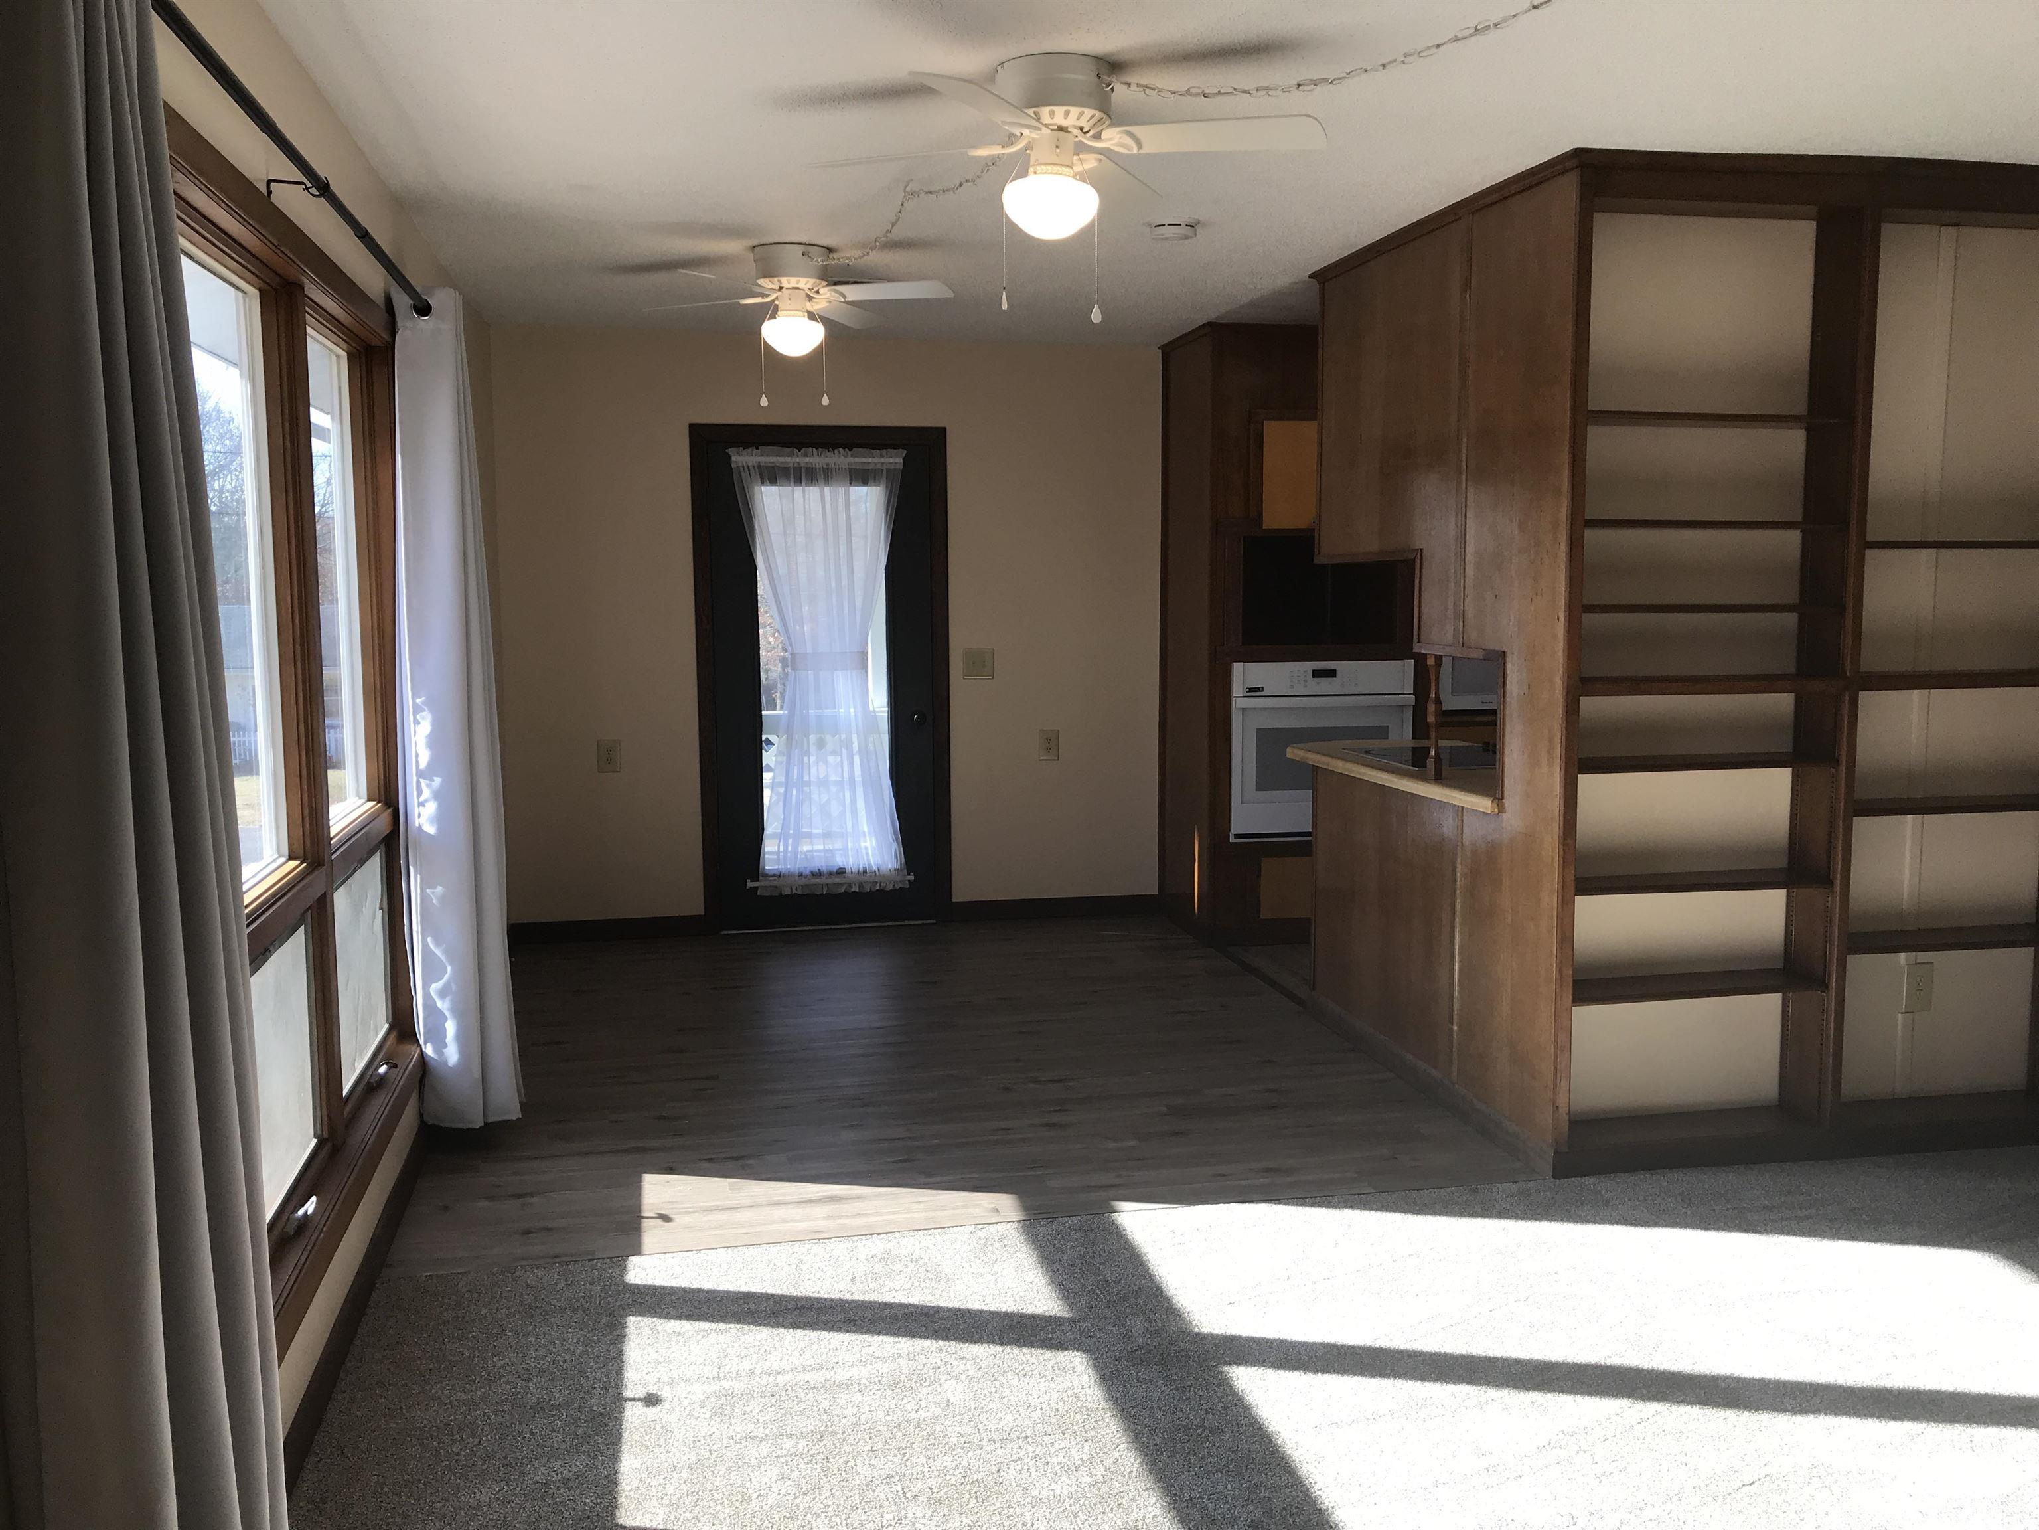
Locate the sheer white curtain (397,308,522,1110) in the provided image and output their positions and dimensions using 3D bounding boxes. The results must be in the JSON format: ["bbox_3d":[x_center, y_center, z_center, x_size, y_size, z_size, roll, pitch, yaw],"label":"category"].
[{"bbox_3d":[-1.455,-0.125,4.259,0.210,2.130,0.340,-2,6,-12],"label":"sheer white curtain"}]

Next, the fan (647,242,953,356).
[{"bbox_3d":[-0.679,-1.378,4.941,0.980,0.320,0.980,-2,6,-12],"label":"fan"}]

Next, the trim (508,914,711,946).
[{"bbox_3d":[-1.694,0.680,6.782,0.800,0.095,0.020,-2,6,-12],"label":"trim"}]

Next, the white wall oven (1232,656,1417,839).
[{"bbox_3d":[1.154,-0.088,6.781,0.757,0.710,0.580,-2,6,-12],"label":"white wall oven"}]

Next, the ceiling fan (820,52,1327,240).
[{"bbox_3d":[0.069,-1.188,3.211,0.980,0.320,0.980,-2,6,-12],"label":"ceiling fan"}]

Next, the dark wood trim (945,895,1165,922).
[{"bbox_3d":[0.153,0.623,7.181,0.920,0.095,0.020,-2,6,-12],"label":"dark wood trim"}]

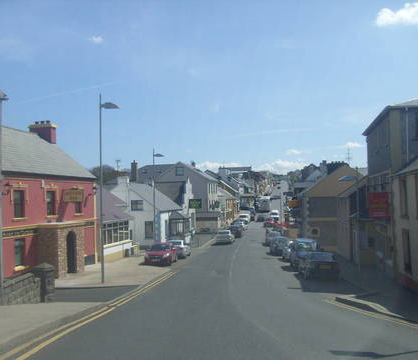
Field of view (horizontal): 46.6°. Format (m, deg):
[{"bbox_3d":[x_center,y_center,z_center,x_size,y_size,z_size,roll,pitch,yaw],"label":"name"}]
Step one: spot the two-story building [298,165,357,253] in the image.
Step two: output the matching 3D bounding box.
[{"bbox_3d":[13.300,2.750,49.600,7.500,8.200,8.000,-1,-2,6],"label":"two-story building"}]

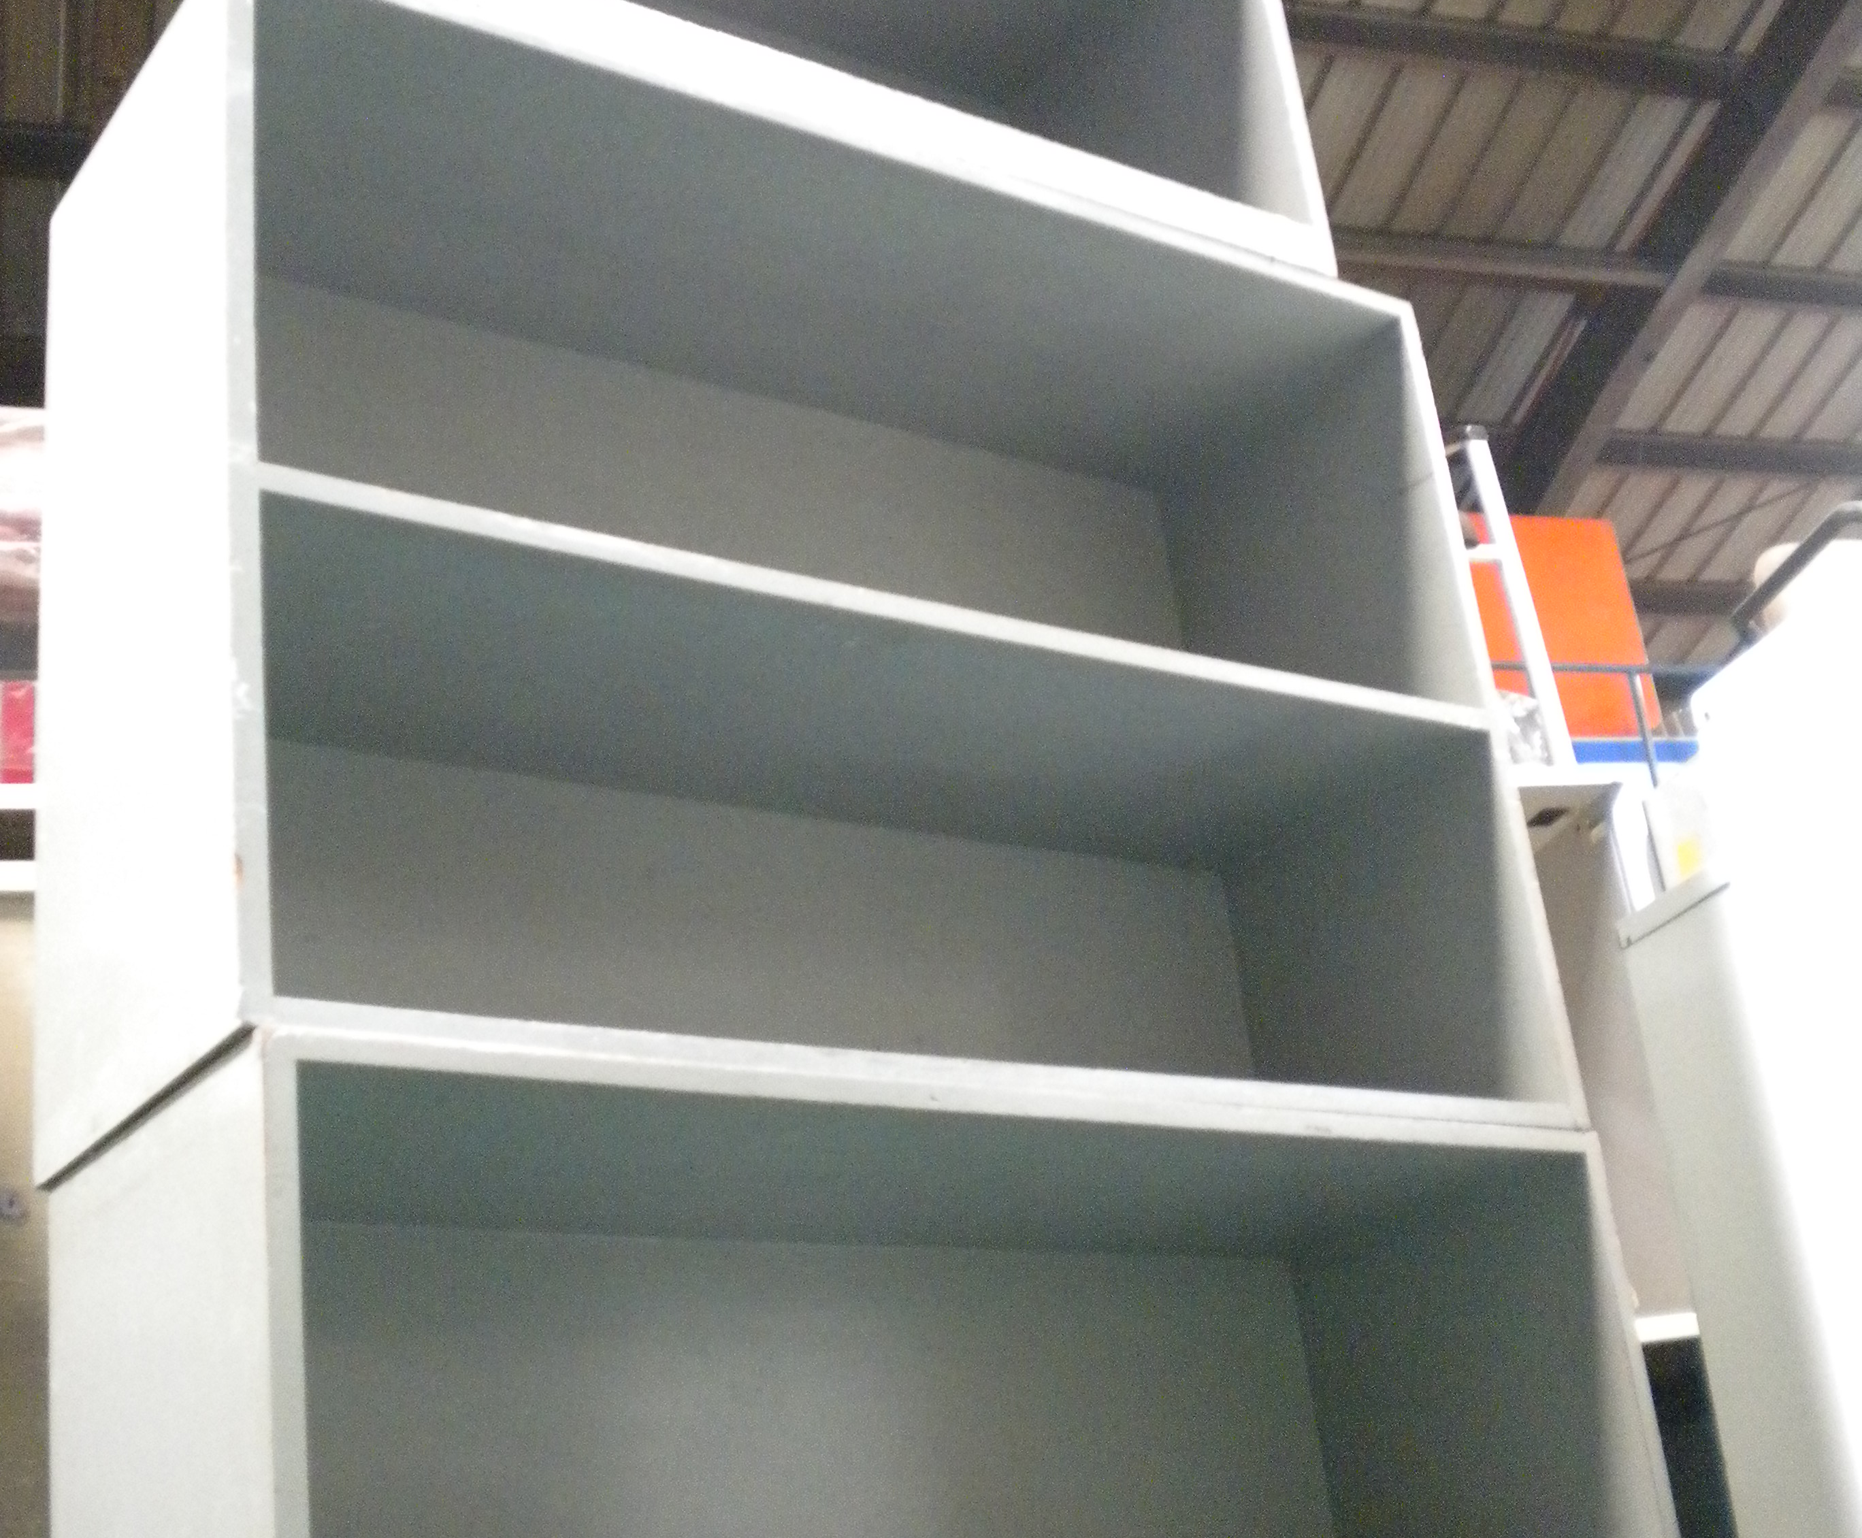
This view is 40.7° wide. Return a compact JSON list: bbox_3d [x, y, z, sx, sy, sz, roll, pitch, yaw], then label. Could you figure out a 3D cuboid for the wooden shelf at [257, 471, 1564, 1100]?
[{"bbox_3d":[-0.046,0.097,1.713,0.979,0.313,0.325,9,-27,-34],"label":"wooden shelf"}]

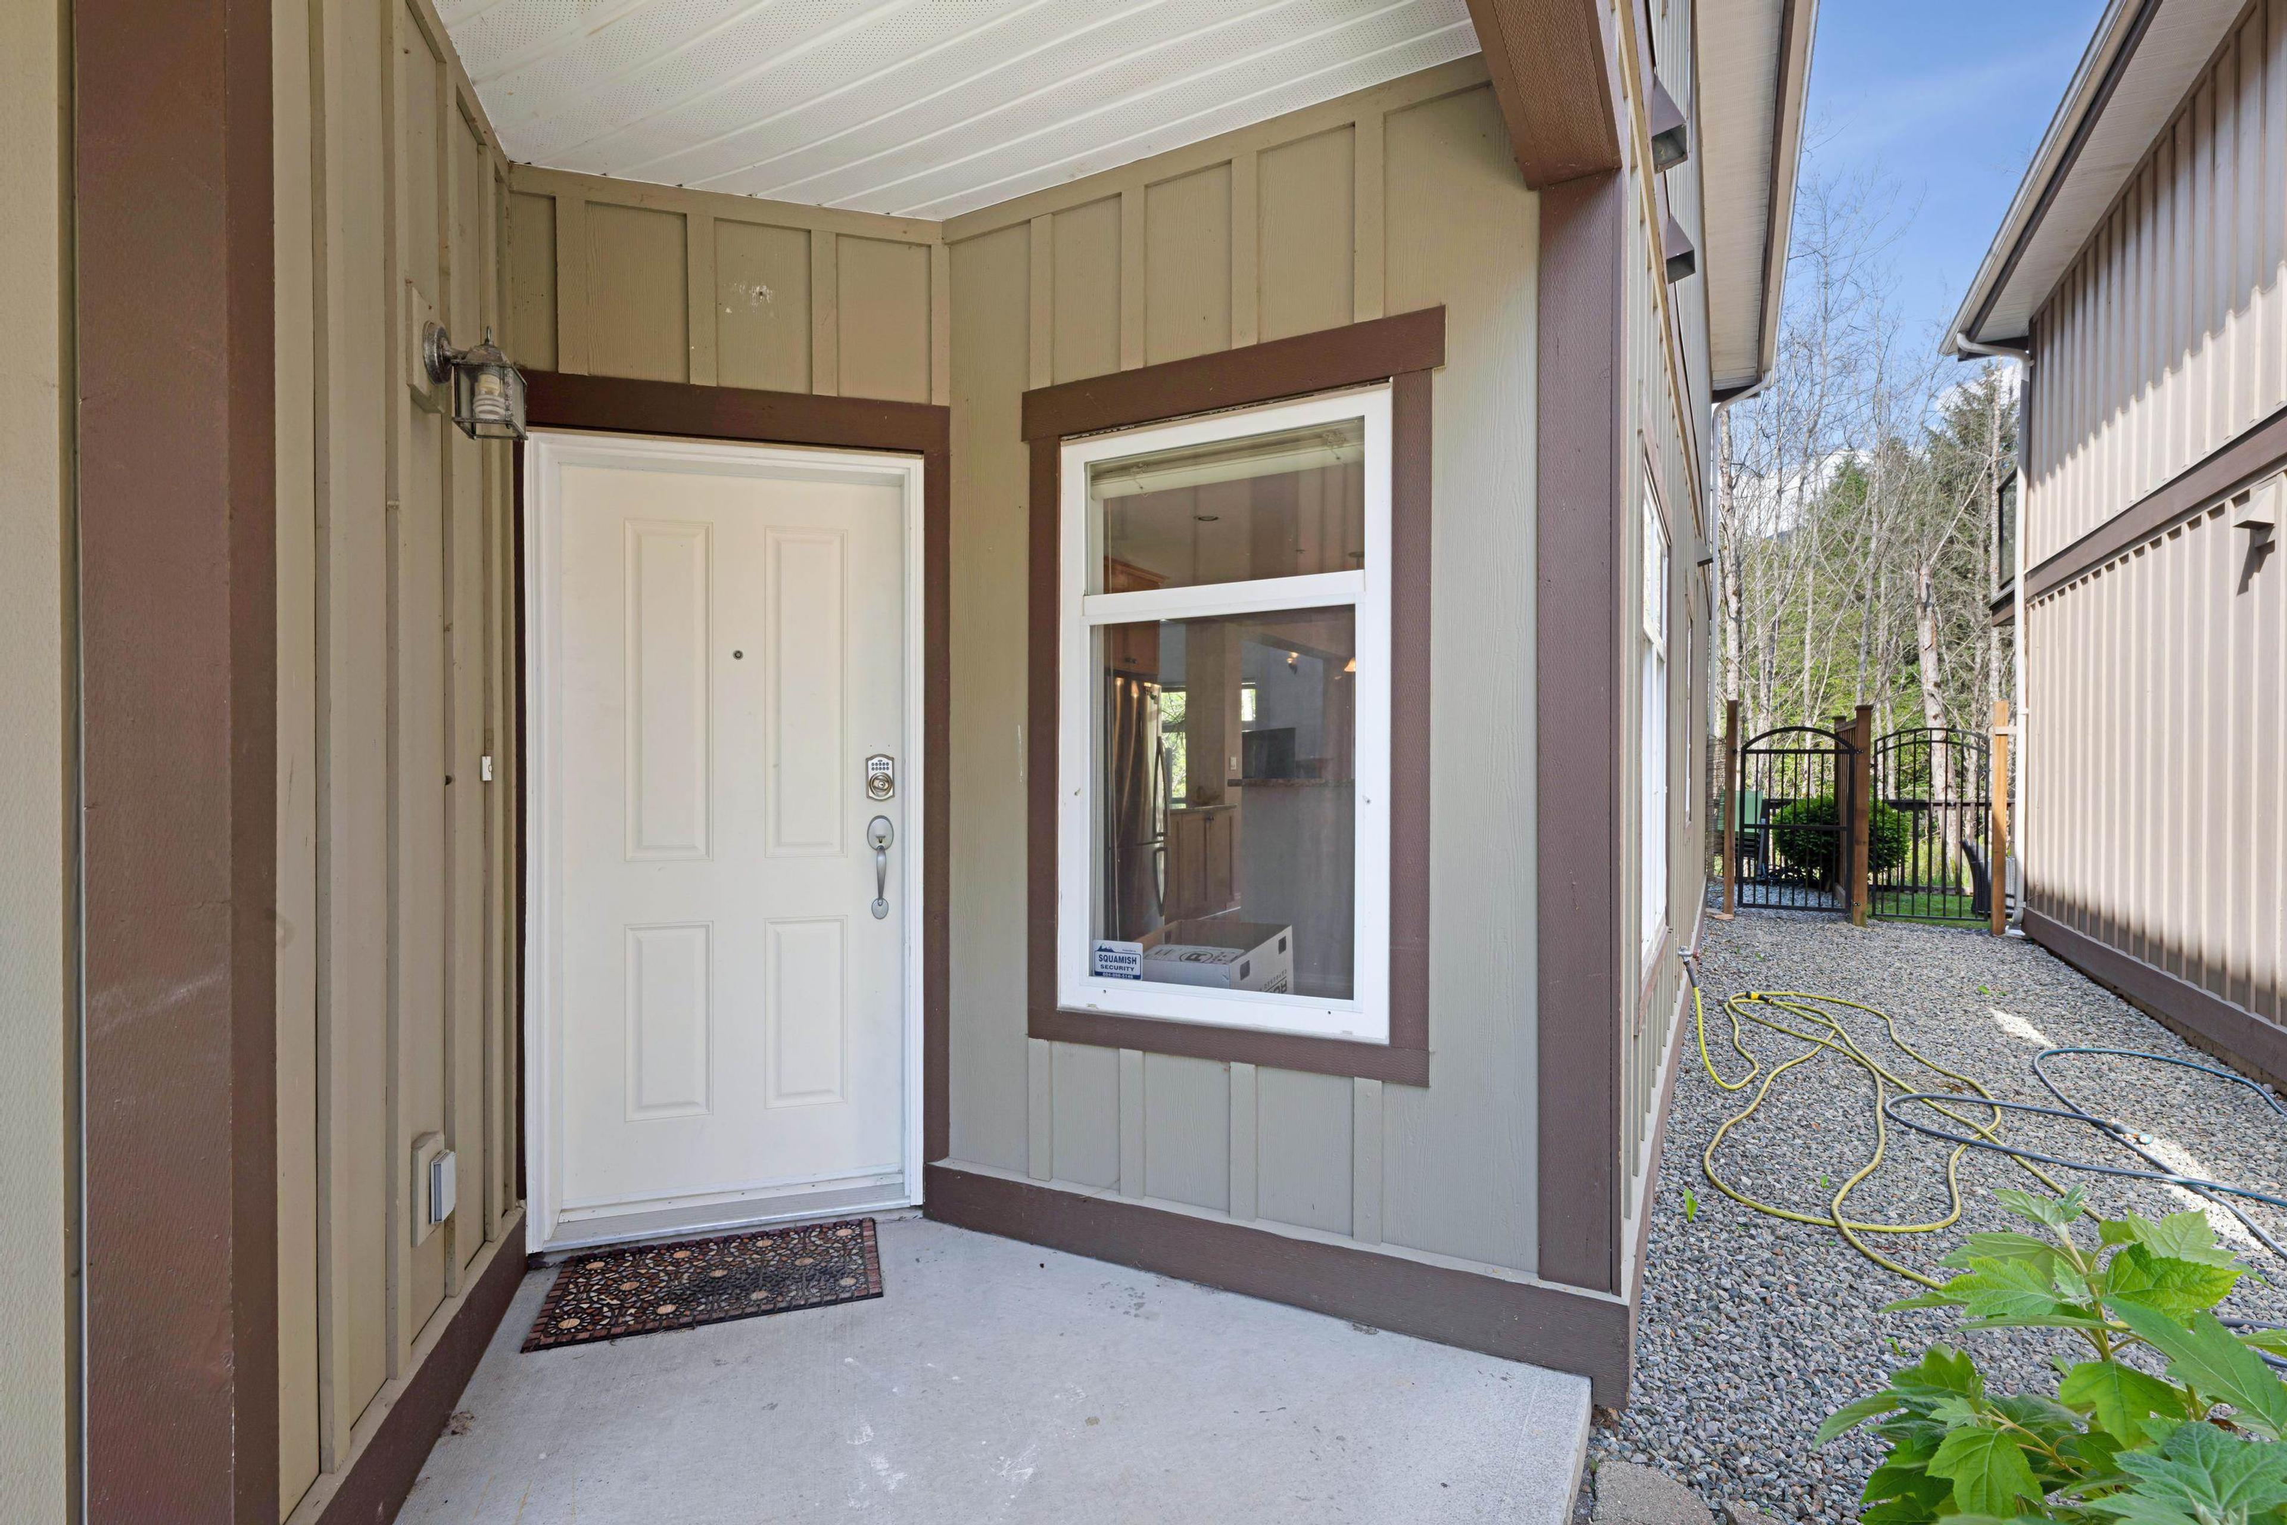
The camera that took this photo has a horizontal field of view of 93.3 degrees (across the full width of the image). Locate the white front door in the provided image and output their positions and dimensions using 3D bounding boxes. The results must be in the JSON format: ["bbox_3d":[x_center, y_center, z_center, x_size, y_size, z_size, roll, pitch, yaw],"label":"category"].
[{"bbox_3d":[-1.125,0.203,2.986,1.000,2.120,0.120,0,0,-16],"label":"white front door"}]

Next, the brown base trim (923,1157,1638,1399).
[{"bbox_3d":[0.204,1.218,2.641,1.830,0.210,0.050,0,0,28],"label":"brown base trim"}]

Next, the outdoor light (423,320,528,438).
[{"bbox_3d":[-1.374,-0.787,2.216,0.175,0.220,0.125,0,0,-16],"label":"outdoor light"}]

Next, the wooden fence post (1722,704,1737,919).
[{"bbox_3d":[5.224,0.410,9.600,0.090,1.920,0.090,0,0,28],"label":"wooden fence post"}]

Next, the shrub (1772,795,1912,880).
[{"bbox_3d":[7.669,0.847,11.900,1.300,1.000,1.200,0,0,28],"label":"shrub"}]

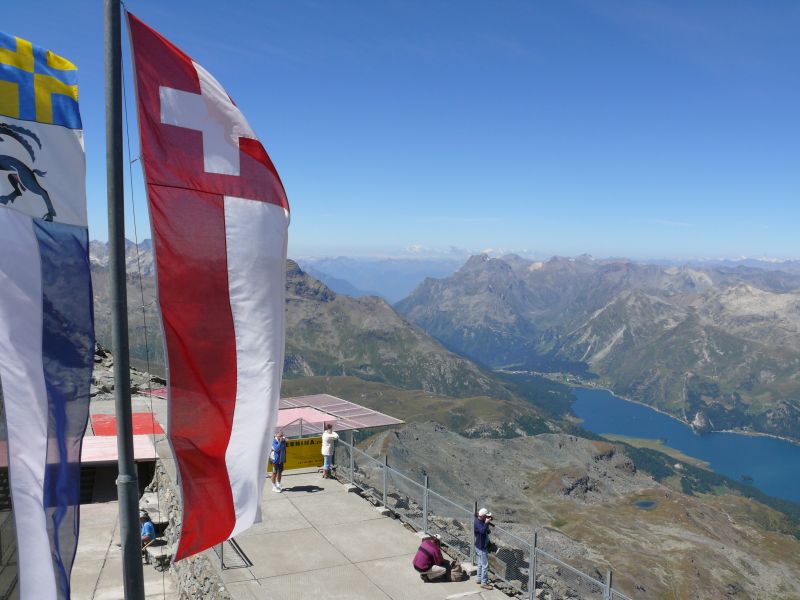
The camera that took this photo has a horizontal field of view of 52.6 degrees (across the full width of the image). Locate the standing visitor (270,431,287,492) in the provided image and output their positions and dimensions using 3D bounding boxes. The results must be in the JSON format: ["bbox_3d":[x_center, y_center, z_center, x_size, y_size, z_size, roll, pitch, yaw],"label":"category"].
[{"bbox_3d":[-3.534,4.714,23.682,0.500,1.740,0.430,-3,5,-43],"label":"standing visitor"}]

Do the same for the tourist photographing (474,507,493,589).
[{"bbox_3d":[1.790,5.216,17.094,0.430,1.730,0.500,0,4,-5],"label":"tourist photographing"}]

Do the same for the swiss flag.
[{"bbox_3d":[-1.080,-0.070,4.700,0.950,2.970,0.300,-2,5,-34],"label":"swiss flag"}]

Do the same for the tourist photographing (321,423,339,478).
[{"bbox_3d":[-2.188,4.670,25.140,0.500,1.660,0.380,3,5,33],"label":"tourist photographing"}]

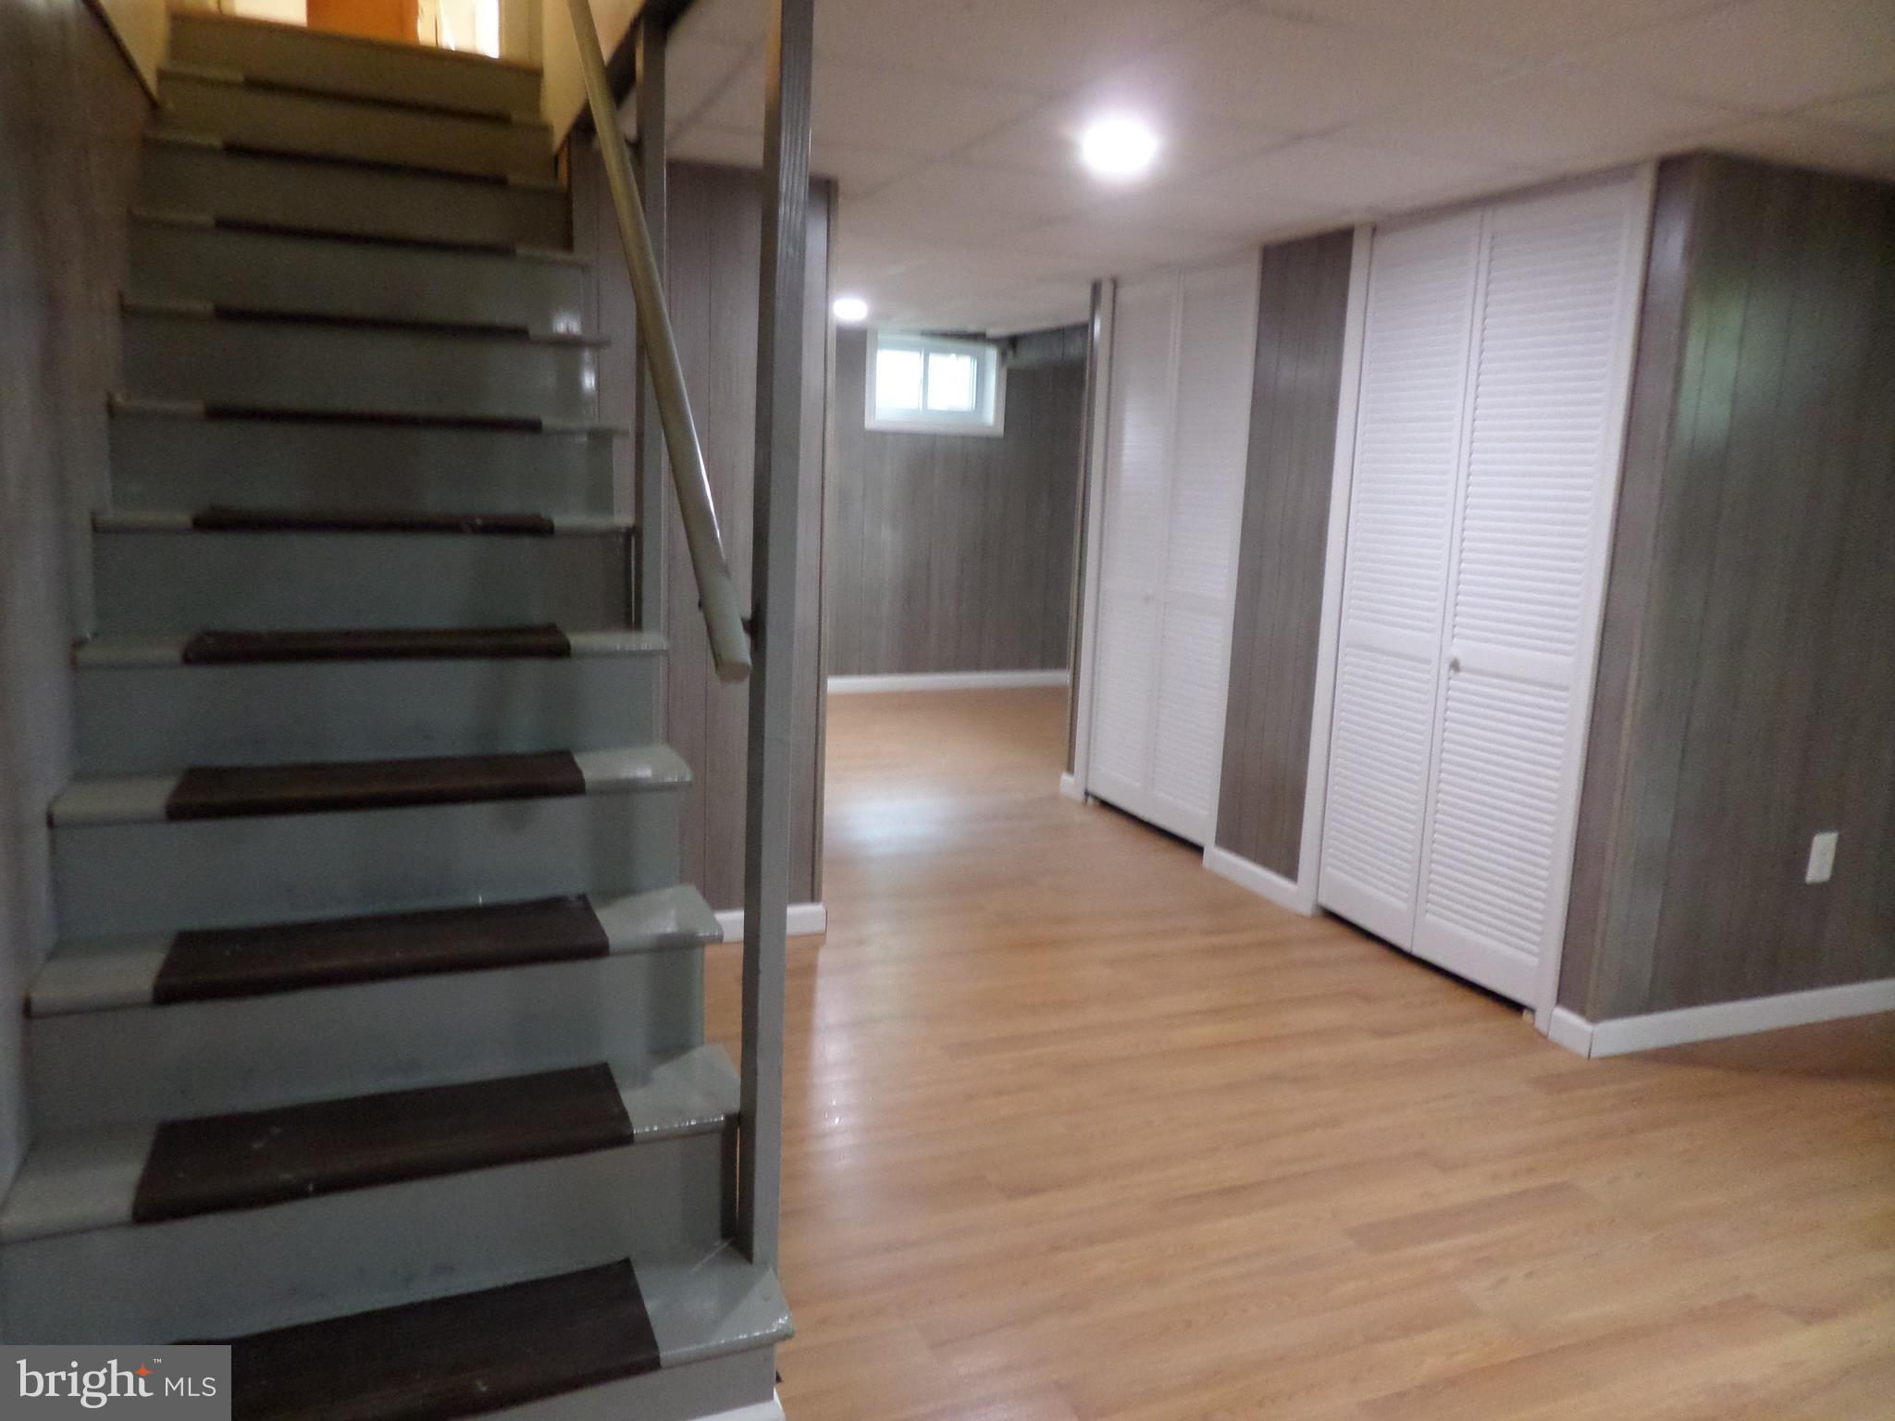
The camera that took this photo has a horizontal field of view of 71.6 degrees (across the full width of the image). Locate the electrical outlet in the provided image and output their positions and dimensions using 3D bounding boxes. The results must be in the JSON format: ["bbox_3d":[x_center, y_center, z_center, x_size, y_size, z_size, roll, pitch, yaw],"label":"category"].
[{"bbox_3d":[2.211,0.372,3.326,0.076,0.120,0.010,-2,11,-22],"label":"electrical outlet"}]

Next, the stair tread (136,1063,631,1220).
[{"bbox_3d":[-0.770,0.593,1.846,0.610,0.030,0.220,-2,11,-22],"label":"stair tread"}]

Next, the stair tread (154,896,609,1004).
[{"bbox_3d":[-0.848,0.355,2.015,0.610,0.030,0.220,-2,11,-22],"label":"stair tread"}]

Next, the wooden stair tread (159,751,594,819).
[{"bbox_3d":[-0.927,0.117,2.184,0.610,0.030,0.220,-2,11,-22],"label":"wooden stair tread"}]

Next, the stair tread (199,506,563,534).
[{"bbox_3d":[-1.082,-0.359,2.522,0.610,0.030,0.220,-2,11,-22],"label":"stair tread"}]

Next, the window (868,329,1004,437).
[{"bbox_3d":[-0.073,-1.884,7.616,0.865,0.540,0.130,-2,11,-22],"label":"window"}]

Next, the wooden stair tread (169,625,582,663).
[{"bbox_3d":[-1.001,-0.121,2.354,0.610,0.030,0.220,-2,11,-22],"label":"wooden stair tread"}]

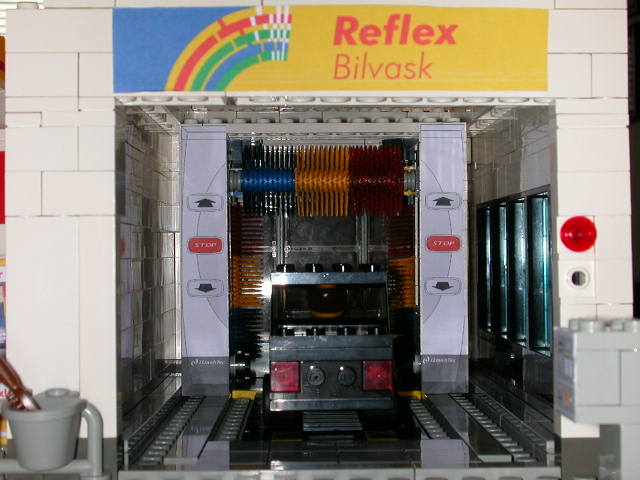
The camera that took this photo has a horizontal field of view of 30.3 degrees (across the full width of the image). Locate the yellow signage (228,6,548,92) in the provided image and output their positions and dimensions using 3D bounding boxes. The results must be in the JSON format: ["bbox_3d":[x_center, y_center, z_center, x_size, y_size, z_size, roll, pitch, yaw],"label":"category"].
[{"bbox_3d":[0.015,-0.041,0.257,0.070,0.018,0.002,0,-1,-1],"label":"yellow signage"}]

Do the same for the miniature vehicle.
[{"bbox_3d":[0.003,0.029,0.343,0.034,0.042,0.080,0,-1,-1],"label":"miniature vehicle"}]

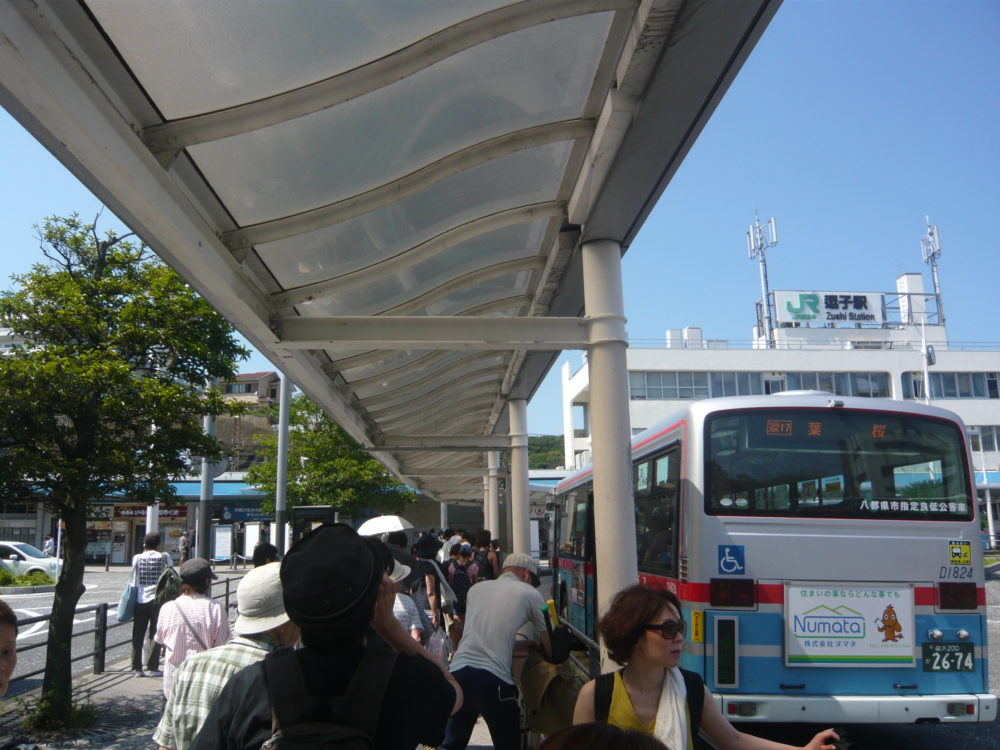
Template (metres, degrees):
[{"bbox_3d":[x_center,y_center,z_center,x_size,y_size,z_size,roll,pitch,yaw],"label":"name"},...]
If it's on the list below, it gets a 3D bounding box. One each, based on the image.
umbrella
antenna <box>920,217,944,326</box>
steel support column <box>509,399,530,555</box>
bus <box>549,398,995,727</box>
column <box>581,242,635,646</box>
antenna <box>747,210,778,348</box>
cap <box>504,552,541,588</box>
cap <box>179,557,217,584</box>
[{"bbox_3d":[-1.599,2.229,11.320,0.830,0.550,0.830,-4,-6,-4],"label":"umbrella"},{"bbox_3d":[29.065,-6.953,53.935,1.300,7.690,1.200,0,-12,-8],"label":"antenna"},{"bbox_3d":[0.321,2.186,12.035,0.275,3.660,0.275,-1,-12,-3],"label":"steel support column"},{"bbox_3d":[2.557,2.569,11.657,2.500,3.030,10.300,1,-12,-3],"label":"bus"},{"bbox_3d":[0.779,0.836,5.538,0.275,3.700,0.275,-1,-12,-3],"label":"column"},{"bbox_3d":[17.539,-6.368,53.253,1.900,9.500,1.500,0,-12,-8],"label":"antenna"},{"bbox_3d":[0.119,1.053,4.389,0.185,0.145,0.260,-12,-44,42],"label":"cap"},{"bbox_3d":[-1.766,1.142,4.738,0.260,0.150,0.185,17,-20,-42],"label":"cap"}]

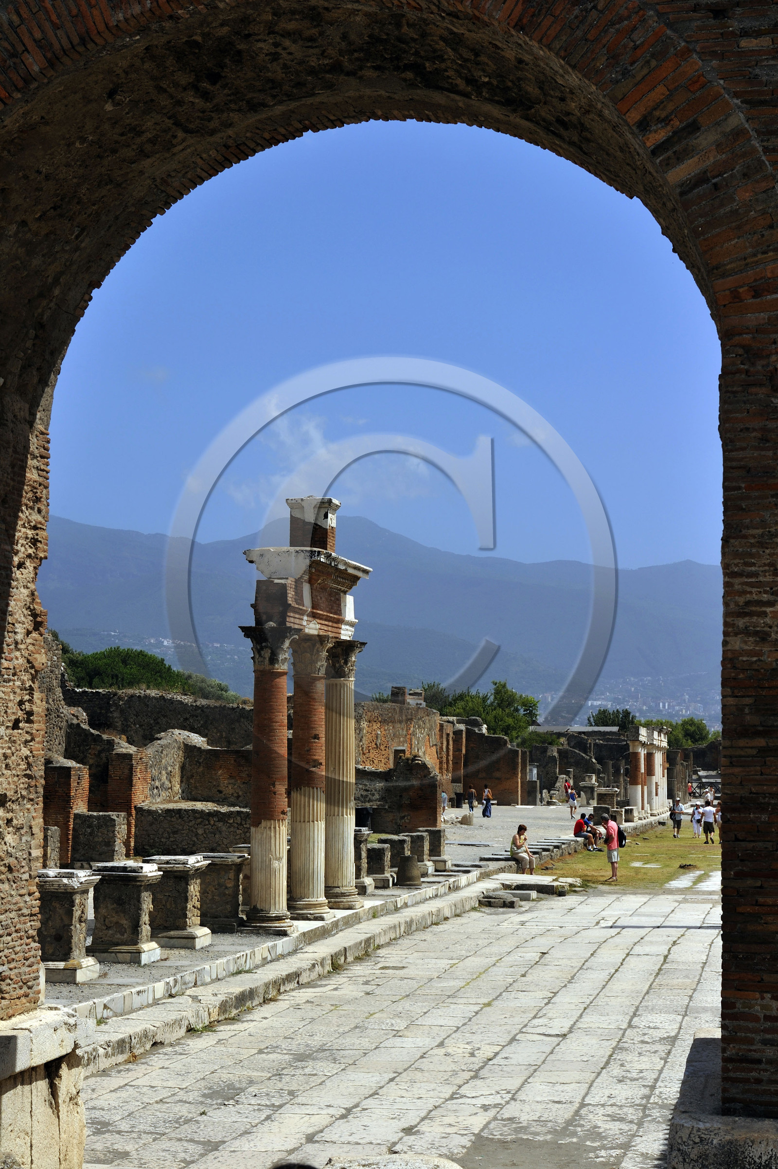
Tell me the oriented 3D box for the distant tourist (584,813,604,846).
[{"bbox_3d":[7.379,8.901,81.782,0.700,1.330,0.500,-2,-5,25],"label":"distant tourist"}]

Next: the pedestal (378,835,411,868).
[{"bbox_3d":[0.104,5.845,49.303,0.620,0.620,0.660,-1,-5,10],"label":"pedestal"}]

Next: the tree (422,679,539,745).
[{"bbox_3d":[6.551,10.715,163.000,8.500,8.000,7.500,0,-4,10],"label":"tree"}]

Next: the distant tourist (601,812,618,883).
[{"bbox_3d":[5.615,6.693,57.800,0.480,1.730,0.500,0,-5,6],"label":"distant tourist"}]

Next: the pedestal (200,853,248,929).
[{"bbox_3d":[-2.371,4.305,31.803,0.700,1.080,0.770,-1,-5,10],"label":"pedestal"}]

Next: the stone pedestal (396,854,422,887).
[{"bbox_3d":[0.423,5.940,47.200,0.530,0.640,0.530,0,-5,0],"label":"stone pedestal"}]

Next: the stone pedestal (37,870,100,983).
[{"bbox_3d":[-3.926,3.963,26.471,0.900,1.270,0.900,-1,-5,10],"label":"stone pedestal"}]

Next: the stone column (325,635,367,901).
[{"bbox_3d":[-0.754,3.078,36.800,0.720,4.260,0.720,0,-4,0],"label":"stone column"}]

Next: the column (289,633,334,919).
[{"bbox_3d":[-1.203,2.898,34.400,0.720,4.260,0.720,0,-4,0],"label":"column"}]

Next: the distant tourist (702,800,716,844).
[{"bbox_3d":[12.843,9.562,91.300,0.550,1.740,0.420,1,-5,-6],"label":"distant tourist"}]

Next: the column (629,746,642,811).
[{"bbox_3d":[11.976,9.521,110.364,0.640,3.720,0.640,-1,-5,10],"label":"column"}]

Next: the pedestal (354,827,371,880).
[{"bbox_3d":[-0.684,5.087,41.695,0.700,1.170,0.800,-1,-5,10],"label":"pedestal"}]

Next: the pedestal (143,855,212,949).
[{"bbox_3d":[-2.989,4.364,31.371,0.900,1.260,0.900,-1,-5,10],"label":"pedestal"}]

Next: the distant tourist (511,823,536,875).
[{"bbox_3d":[3.605,7.156,61.095,0.620,1.360,0.480,-2,-5,27],"label":"distant tourist"}]

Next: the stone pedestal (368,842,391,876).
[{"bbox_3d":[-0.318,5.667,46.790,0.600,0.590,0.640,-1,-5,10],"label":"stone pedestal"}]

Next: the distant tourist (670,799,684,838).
[{"bbox_3d":[12.464,10.074,98.320,0.600,1.750,0.450,1,-5,-10],"label":"distant tourist"}]

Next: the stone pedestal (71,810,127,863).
[{"bbox_3d":[-6.277,5.643,49.415,0.920,1.300,0.900,-1,-5,10],"label":"stone pedestal"}]

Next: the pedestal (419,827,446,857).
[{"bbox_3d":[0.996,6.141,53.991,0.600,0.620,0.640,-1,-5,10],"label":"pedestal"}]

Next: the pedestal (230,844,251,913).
[{"bbox_3d":[-1.956,4.482,34.211,0.700,1.130,0.770,-1,-5,10],"label":"pedestal"}]

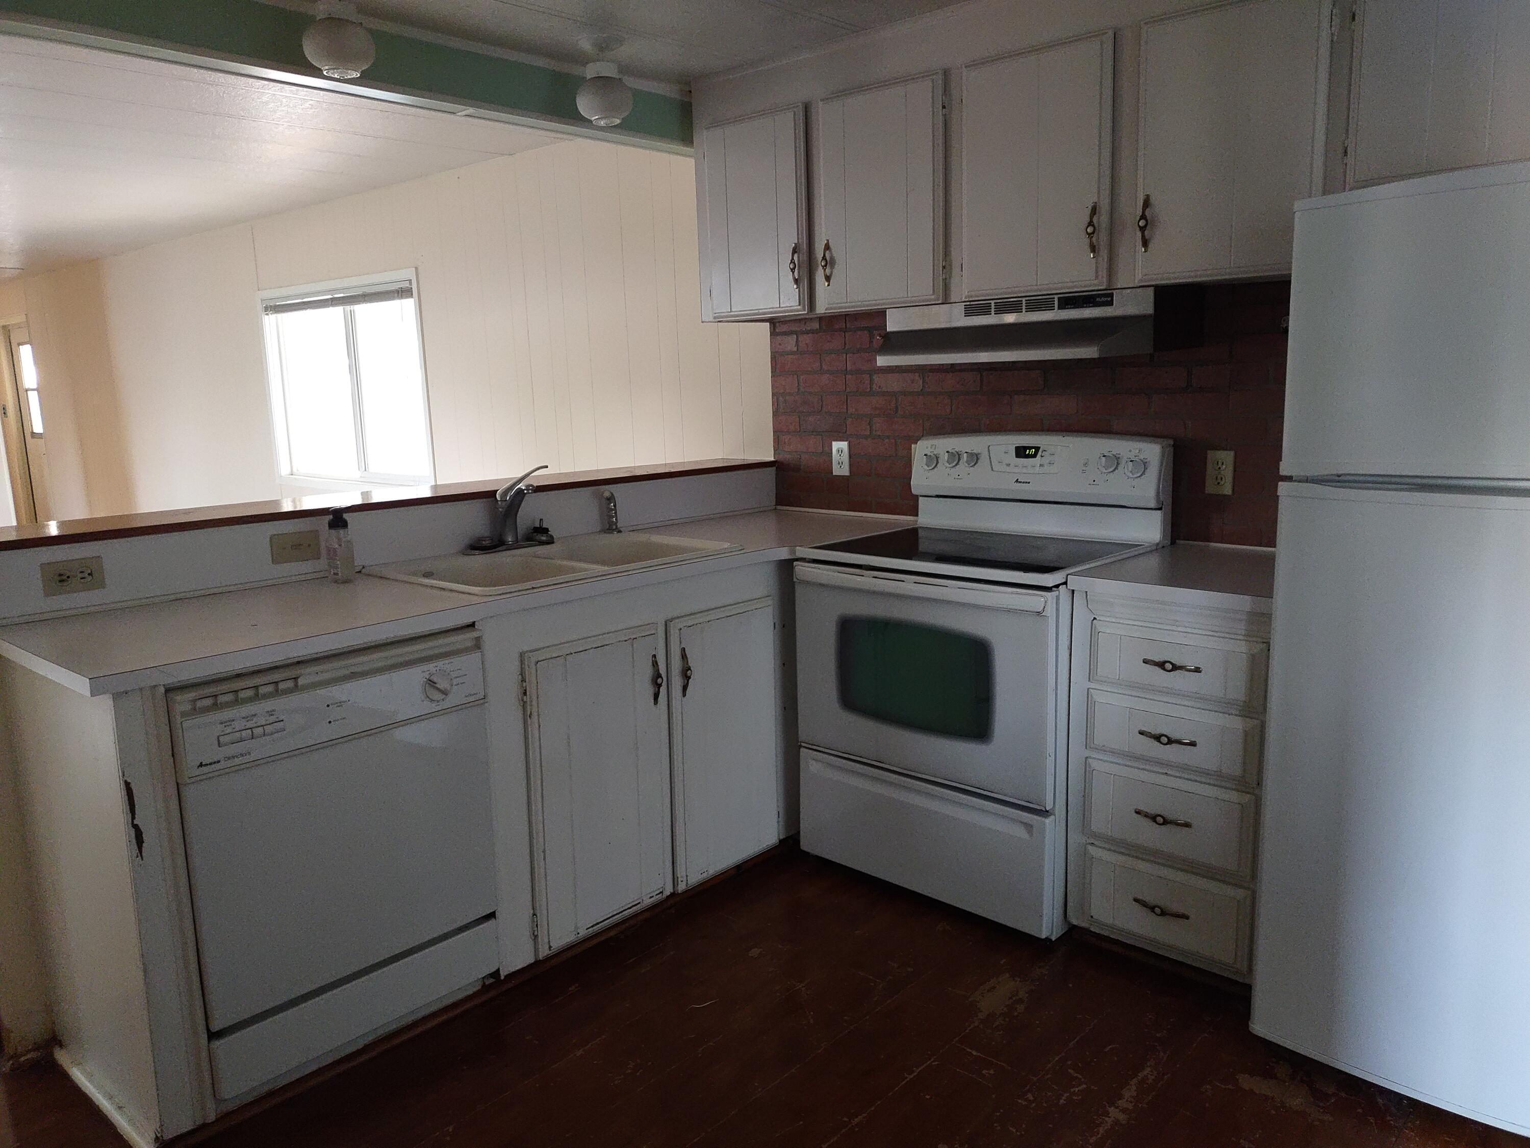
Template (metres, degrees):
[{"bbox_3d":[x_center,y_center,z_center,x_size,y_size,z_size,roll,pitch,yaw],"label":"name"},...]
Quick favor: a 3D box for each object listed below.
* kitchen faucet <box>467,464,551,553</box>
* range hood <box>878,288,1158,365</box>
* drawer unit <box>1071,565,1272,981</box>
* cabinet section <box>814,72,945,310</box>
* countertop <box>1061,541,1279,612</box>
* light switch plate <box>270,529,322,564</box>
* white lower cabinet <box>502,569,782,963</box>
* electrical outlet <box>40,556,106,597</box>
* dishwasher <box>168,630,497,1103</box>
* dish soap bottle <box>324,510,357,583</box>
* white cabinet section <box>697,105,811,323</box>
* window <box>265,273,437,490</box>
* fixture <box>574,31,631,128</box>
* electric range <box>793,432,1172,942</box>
[{"bbox_3d":[-0.628,-0.170,2.900,0.210,0.227,0.245,8,14,42],"label":"kitchen faucet"},{"bbox_3d":[0.673,-0.631,2.882,0.762,0.160,0.428,8,14,42],"label":"range hood"},{"bbox_3d":[1.067,0.418,2.603,0.460,0.818,0.580,8,14,42],"label":"drawer unit"},{"bbox_3d":[0.405,-1.055,3.156,0.440,0.585,0.332,8,14,42],"label":"cabinet section"},{"bbox_3d":[1.052,0.001,2.526,0.465,0.035,0.608,8,14,42],"label":"countertop"},{"bbox_3d":[-1.126,-0.063,2.656,0.010,0.070,0.116,8,13,42],"label":"light switch plate"},{"bbox_3d":[-0.468,0.403,2.933,0.560,0.820,0.985,8,14,42],"label":"white lower cabinet"},{"bbox_3d":[-1.407,0.006,2.252,0.009,0.069,0.112,8,14,42],"label":"electrical outlet"},{"bbox_3d":[-1.008,0.521,2.364,0.575,0.820,0.610,8,14,42],"label":"dishwasher"},{"bbox_3d":[-0.998,-0.069,2.585,0.066,0.172,0.062,0,10,6],"label":"dish soap bottle"},{"bbox_3d":[0.062,-1.100,3.465,0.453,0.587,0.332,8,14,42],"label":"white cabinet section"},{"bbox_3d":[-2.241,-0.992,5.883,1.730,1.090,0.100,8,14,42],"label":"window"},{"bbox_3d":[-0.438,-1.338,3.008,0.153,0.228,0.153,-1,10,0],"label":"fixture"},{"bbox_3d":[0.578,0.232,2.958,0.762,1.173,0.670,8,14,42],"label":"electric range"}]

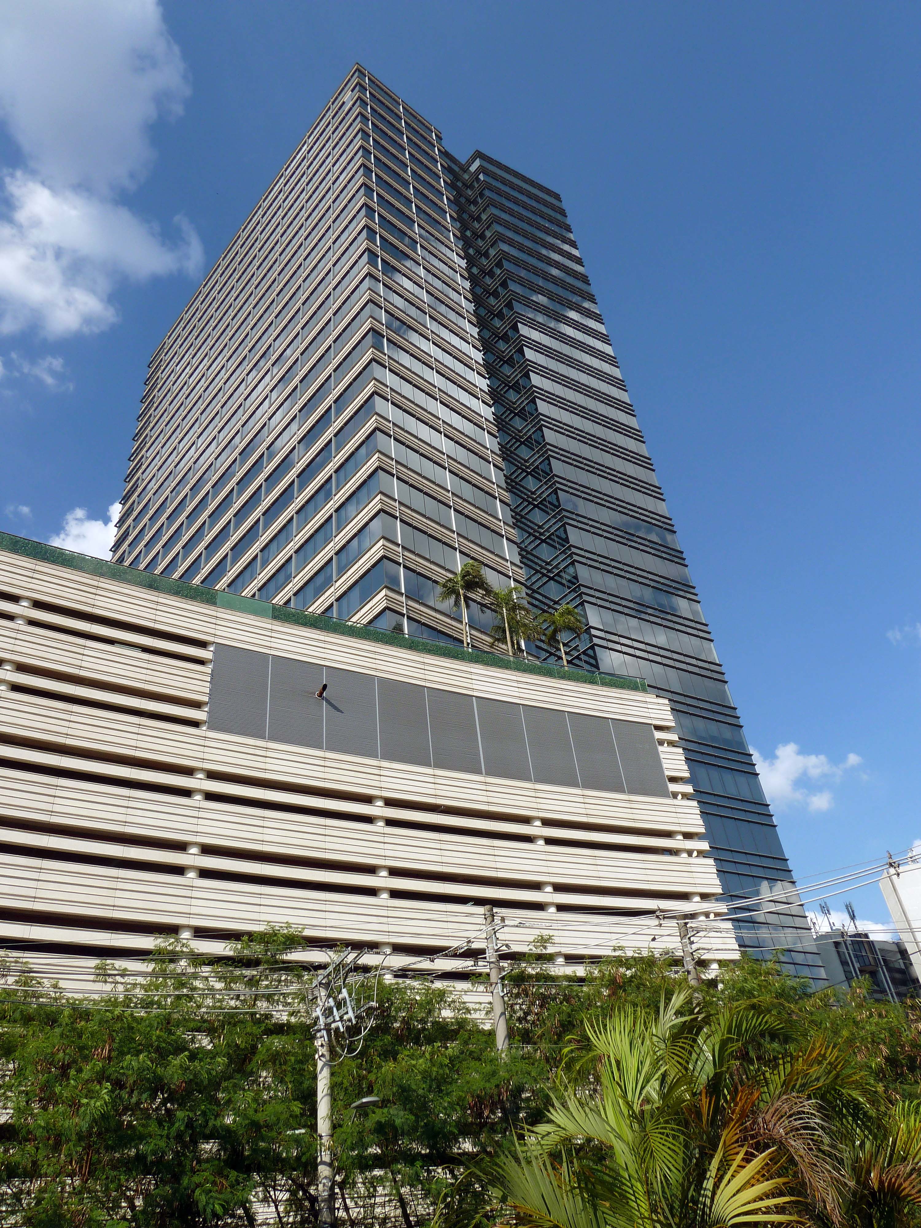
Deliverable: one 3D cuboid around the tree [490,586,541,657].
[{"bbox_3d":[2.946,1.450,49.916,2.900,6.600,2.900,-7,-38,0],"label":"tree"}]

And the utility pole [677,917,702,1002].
[{"bbox_3d":[6.454,12.109,21.505,0.340,9.527,0.340,-7,-38,0],"label":"utility pole"}]

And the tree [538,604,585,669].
[{"bbox_3d":[5.965,2.039,50.576,2.750,6.123,2.750,-7,-38,0],"label":"tree"}]

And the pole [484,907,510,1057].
[{"bbox_3d":[1.132,11.153,19.560,0.330,9.625,0.330,-7,-38,0],"label":"pole"}]

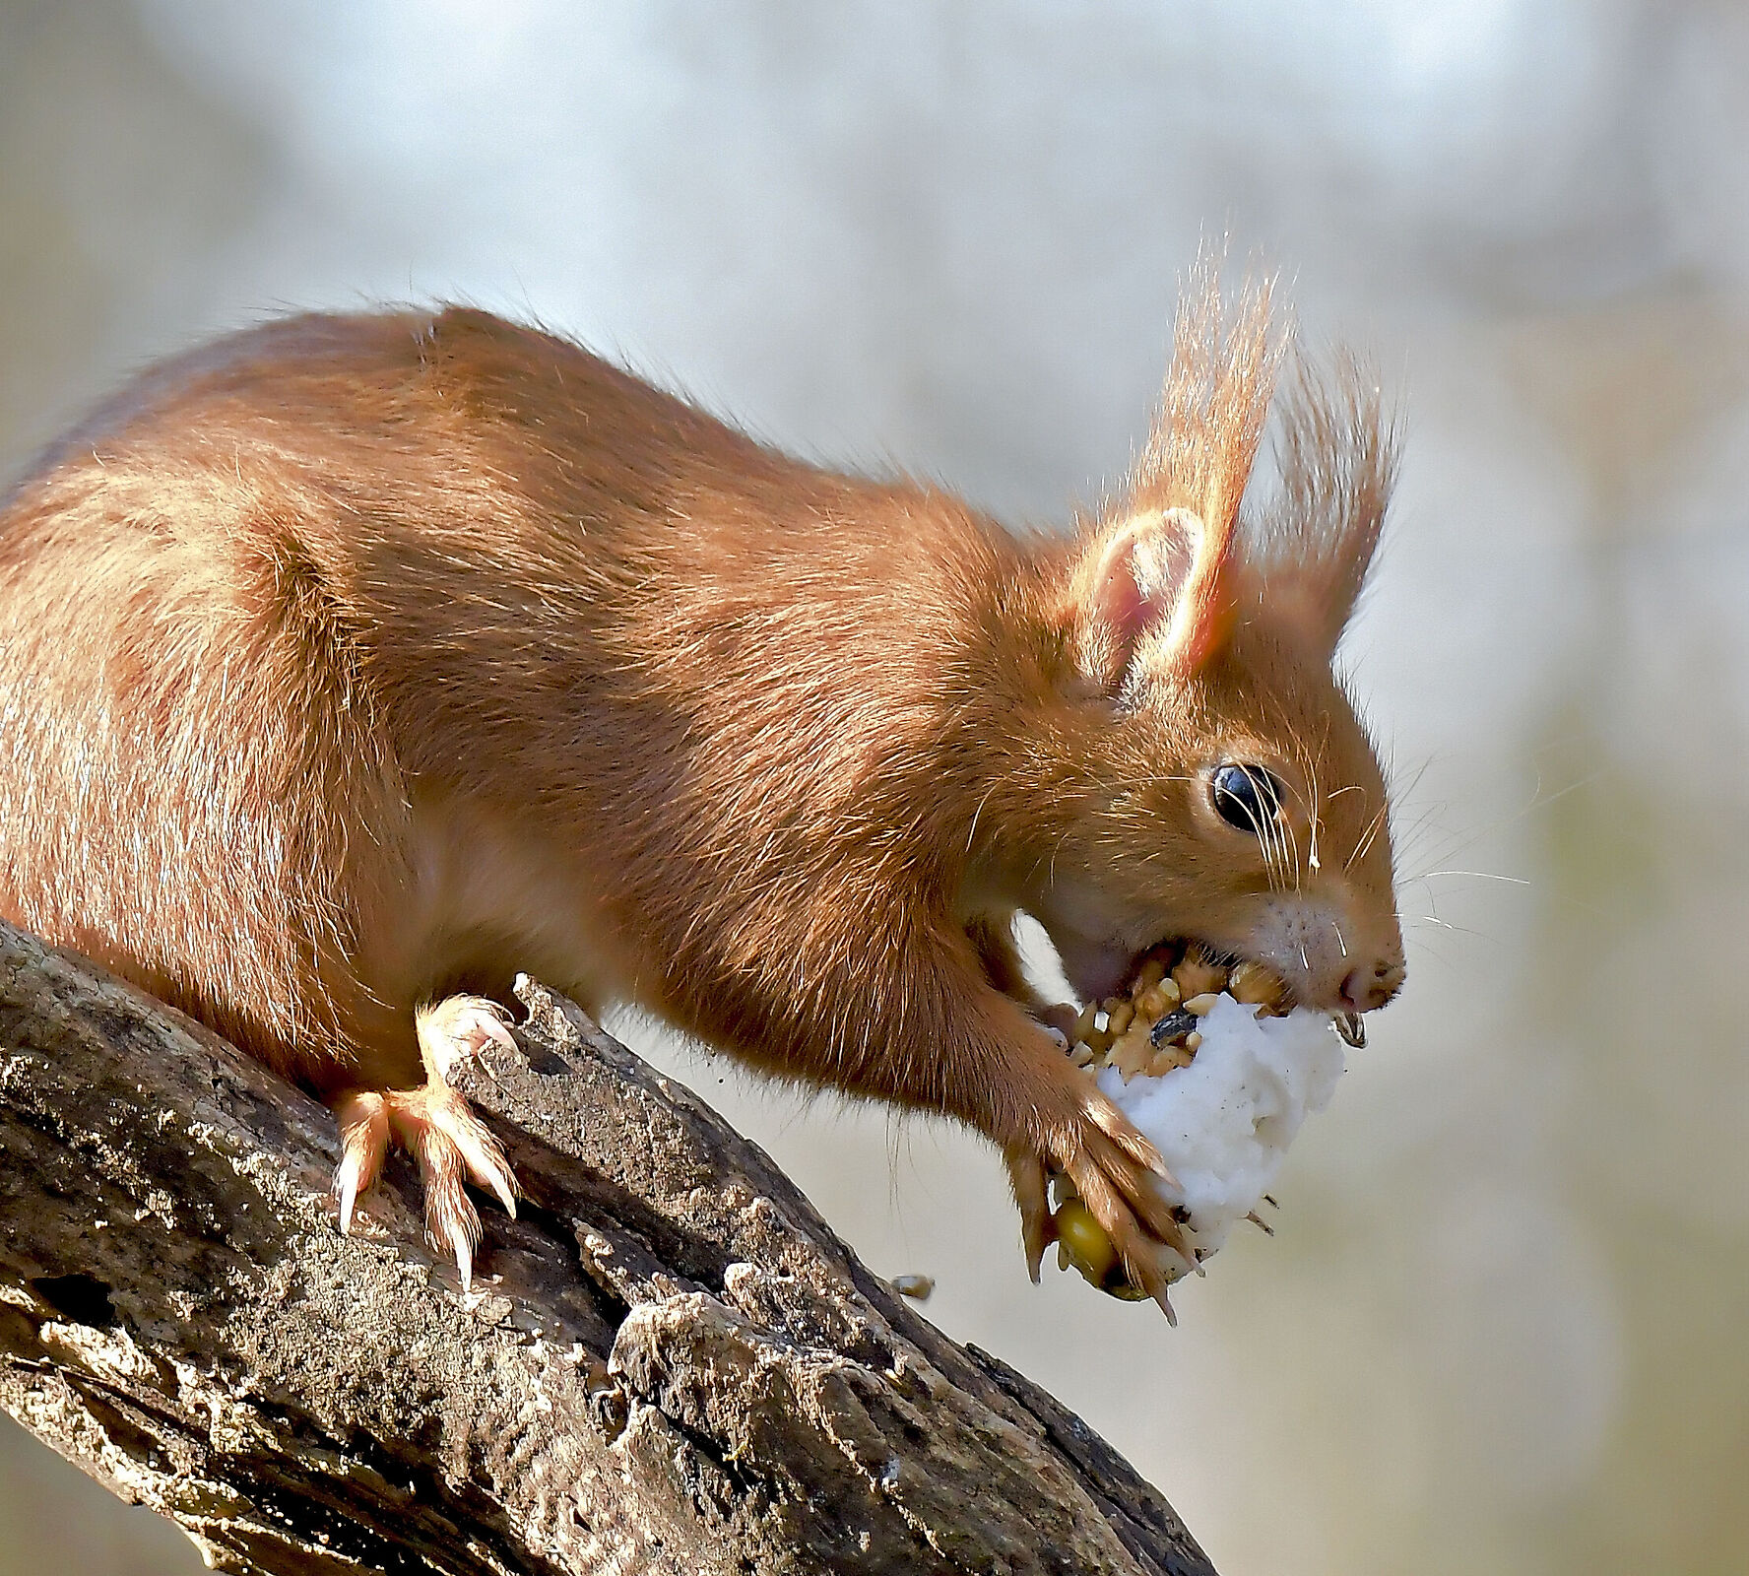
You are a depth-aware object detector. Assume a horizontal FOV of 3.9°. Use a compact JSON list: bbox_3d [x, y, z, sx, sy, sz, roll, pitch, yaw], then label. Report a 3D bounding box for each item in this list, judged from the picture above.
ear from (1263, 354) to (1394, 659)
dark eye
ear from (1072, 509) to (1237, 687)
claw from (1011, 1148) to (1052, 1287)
[{"bbox_3d":[0.053,-0.033,2.972,0.012,0.034,0.007,5,-5,30],"label":"ear"},{"bbox_3d":[0.043,0.001,2.950,0.009,0.008,0.006,2,-3,9],"label":"dark eye"},{"bbox_3d":[0.032,-0.022,2.952,0.015,0.019,0.009,10,3,20],"label":"ear"},{"bbox_3d":[0.018,0.050,2.952,0.004,0.015,0.004,-7,0,-9],"label":"claw"}]

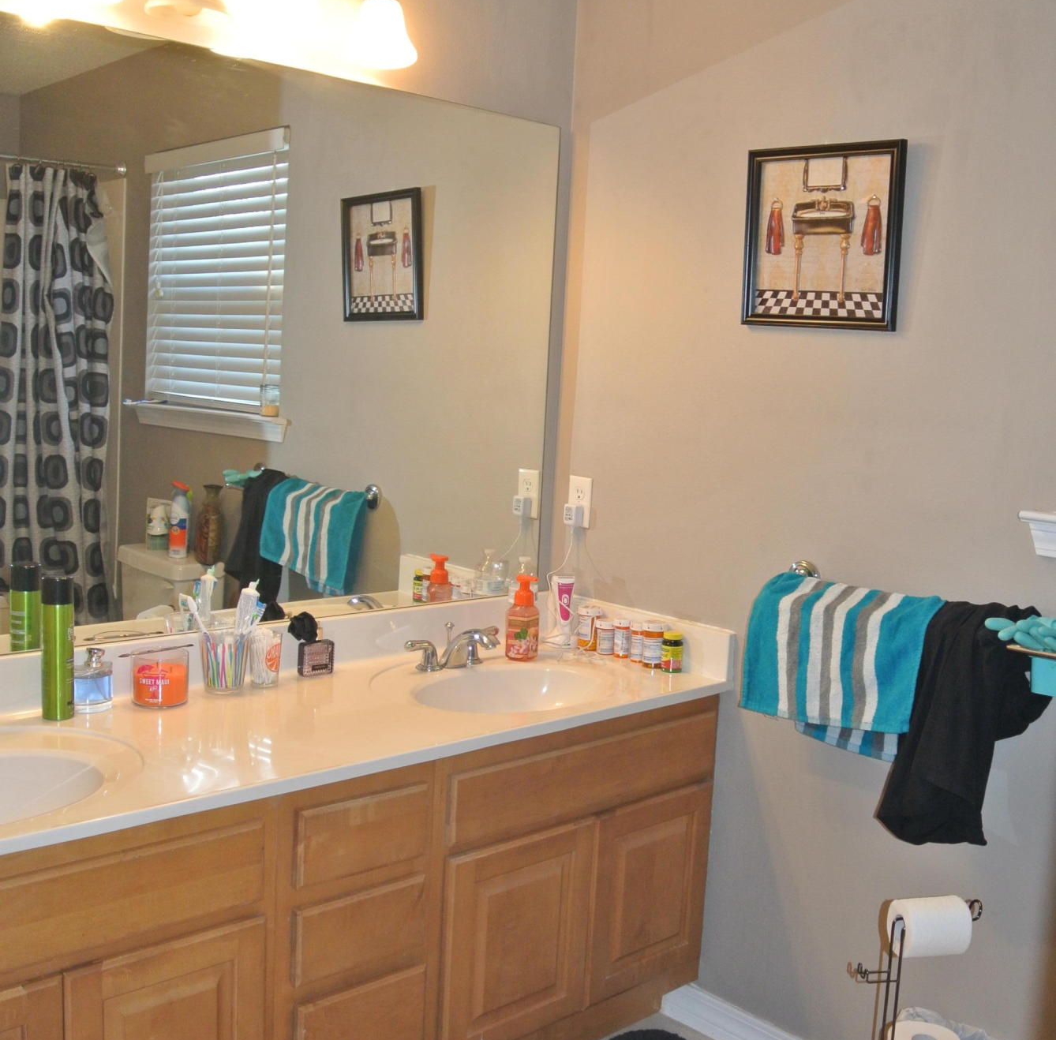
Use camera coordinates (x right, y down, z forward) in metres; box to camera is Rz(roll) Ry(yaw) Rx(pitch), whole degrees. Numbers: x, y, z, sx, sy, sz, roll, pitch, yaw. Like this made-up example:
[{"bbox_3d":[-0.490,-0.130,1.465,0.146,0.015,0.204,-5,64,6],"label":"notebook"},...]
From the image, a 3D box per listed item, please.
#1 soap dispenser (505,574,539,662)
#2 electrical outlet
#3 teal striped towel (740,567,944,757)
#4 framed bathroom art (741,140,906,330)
[{"bbox_3d":[-0.004,0.215,2.669,0.065,0.177,0.072,-4,10,-43],"label":"soap dispenser"},{"bbox_3d":[0.121,-0.041,2.850,0.012,0.115,0.073,-4,10,-43],"label":"electrical outlet"},{"bbox_3d":[0.571,0.270,2.270,0.105,0.300,0.375,-4,10,-43],"label":"teal striped towel"},{"bbox_3d":[0.554,-0.534,2.333,0.023,0.338,0.338,-4,10,-43],"label":"framed bathroom art"}]

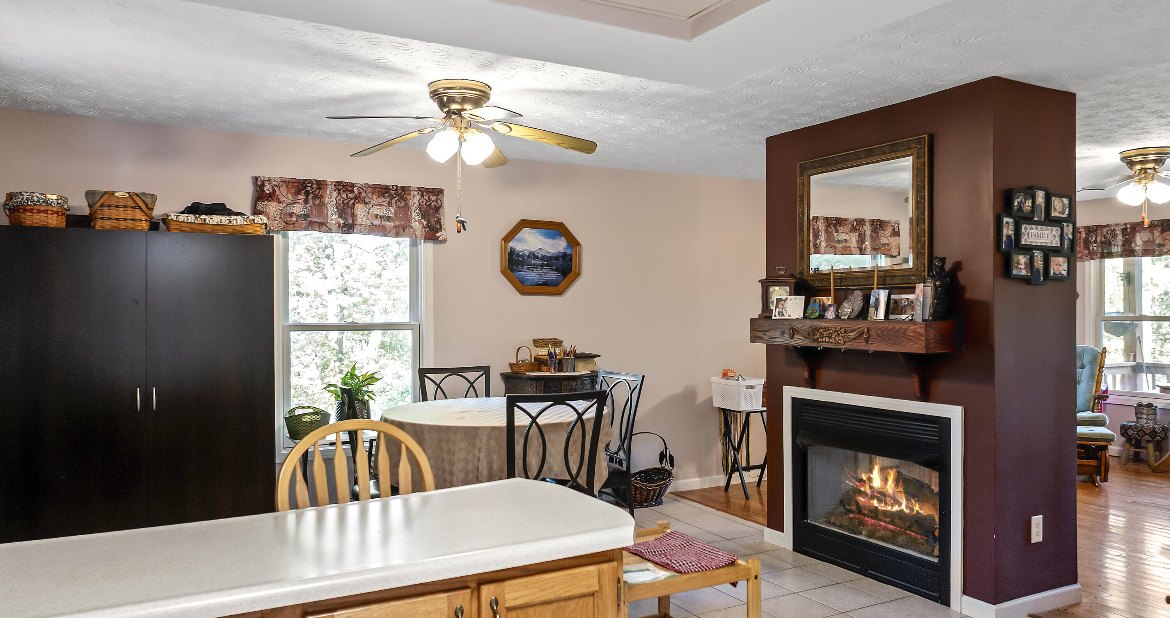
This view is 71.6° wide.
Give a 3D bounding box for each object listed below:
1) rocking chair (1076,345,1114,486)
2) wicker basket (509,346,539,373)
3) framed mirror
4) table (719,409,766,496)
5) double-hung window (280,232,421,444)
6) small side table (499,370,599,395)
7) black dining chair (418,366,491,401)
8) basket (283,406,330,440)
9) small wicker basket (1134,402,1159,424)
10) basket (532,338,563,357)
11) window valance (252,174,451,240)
[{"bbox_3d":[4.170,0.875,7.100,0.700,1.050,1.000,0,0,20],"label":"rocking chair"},{"bbox_3d":[-0.412,0.337,5.400,0.176,0.175,0.130,0,0,-28],"label":"wicker basket"},{"bbox_3d":[1.443,-0.471,4.269,0.035,0.718,0.870,0,0,-28],"label":"framed mirror"},{"bbox_3d":[1.291,1.074,6.168,0.470,0.655,0.330,0,0,-28],"label":"table"},{"bbox_3d":[-1.454,0.115,5.071,0.880,1.430,0.100,0,0,-29],"label":"double-hung window"},{"bbox_3d":[-0.157,0.922,5.523,0.780,0.960,0.380,0,0,-29],"label":"small side table"},{"bbox_3d":[-0.678,0.884,4.728,0.460,1.060,0.530,0,0,-28],"label":"black dining chair"},{"bbox_3d":[-1.553,0.629,4.569,0.240,0.190,0.200,0,0,-28],"label":"basket"},{"bbox_3d":[5.024,0.933,7.259,0.190,0.200,0.190,0,0,-29],"label":"small wicker basket"},{"bbox_3d":[-0.255,0.257,5.518,0.200,0.117,0.140,0,0,-28],"label":"basket"},{"bbox_3d":[-1.413,-0.611,5.005,1.170,0.345,0.090,0,0,-29],"label":"window valance"}]

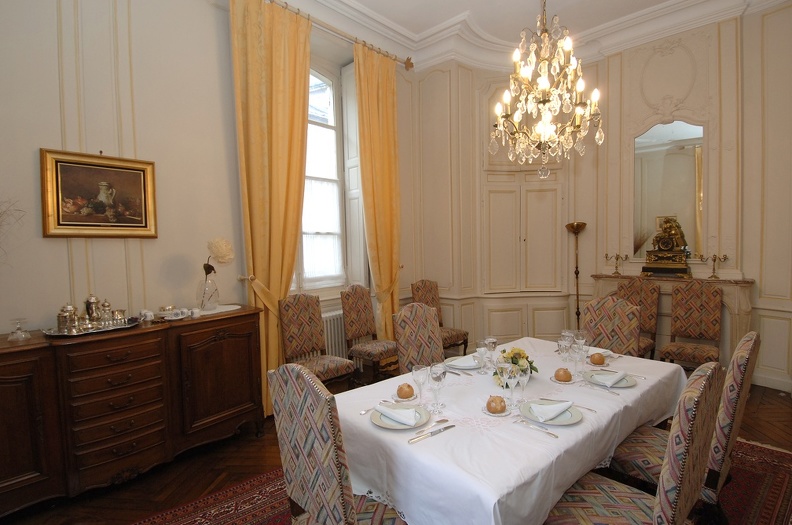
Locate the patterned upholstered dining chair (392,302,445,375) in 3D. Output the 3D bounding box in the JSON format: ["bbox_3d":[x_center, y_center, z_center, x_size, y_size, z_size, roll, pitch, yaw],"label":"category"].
[{"bbox_3d":[0.298,0.860,2.818,0.470,1.100,0.600,-3,4,-36],"label":"patterned upholstered dining chair"}]

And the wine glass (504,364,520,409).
[{"bbox_3d":[0.554,0.588,1.872,0.068,0.185,0.068,-1,3,0],"label":"wine glass"}]

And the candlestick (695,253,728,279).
[{"bbox_3d":[3.286,0.035,4.071,0.240,0.260,0.100,1,4,43],"label":"candlestick"}]

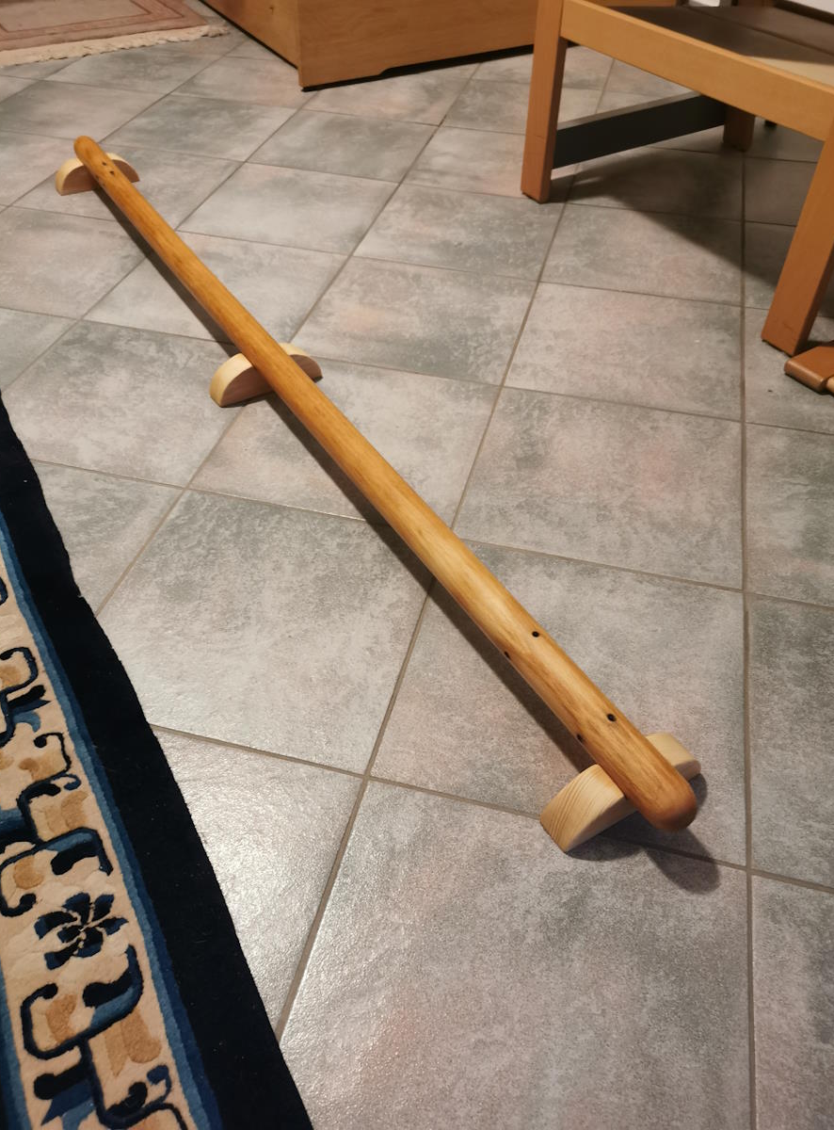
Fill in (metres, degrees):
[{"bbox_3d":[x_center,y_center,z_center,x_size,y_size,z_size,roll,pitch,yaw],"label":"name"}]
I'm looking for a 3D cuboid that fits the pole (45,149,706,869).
[{"bbox_3d":[-0.201,-0.271,1.136,0.143,0.074,1.554,-23,50,-22],"label":"pole"}]

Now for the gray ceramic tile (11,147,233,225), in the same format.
[{"bbox_3d":[-0.543,-0.732,1.704,0.320,0.010,0.320,11,46,10],"label":"gray ceramic tile"}]

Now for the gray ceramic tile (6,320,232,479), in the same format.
[{"bbox_3d":[-0.392,-0.230,1.200,0.320,0.010,0.320,11,46,10],"label":"gray ceramic tile"}]

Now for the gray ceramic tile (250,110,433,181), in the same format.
[{"bbox_3d":[-0.141,-0.842,1.769,0.304,0.010,0.304,11,46,10],"label":"gray ceramic tile"}]

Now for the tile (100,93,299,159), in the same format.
[{"bbox_3d":[-0.439,-0.900,1.820,0.304,0.010,0.304,11,46,10],"label":"tile"}]

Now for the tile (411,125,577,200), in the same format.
[{"bbox_3d":[0.167,-0.830,1.820,0.320,0.010,0.320,11,46,10],"label":"tile"}]

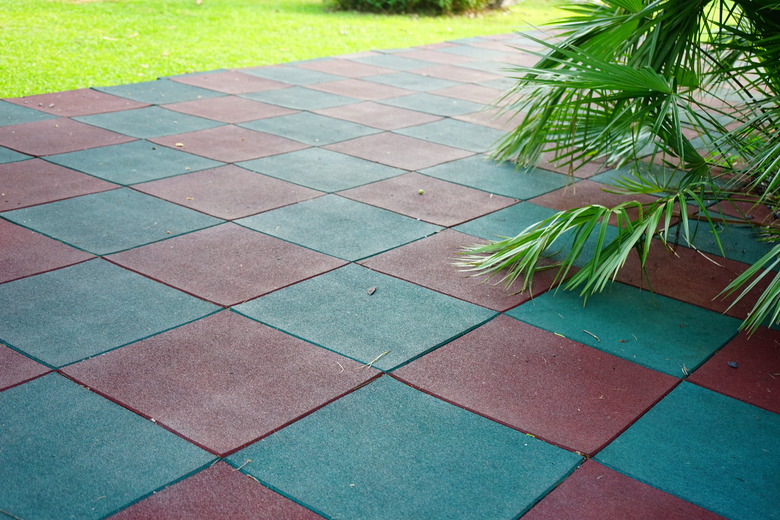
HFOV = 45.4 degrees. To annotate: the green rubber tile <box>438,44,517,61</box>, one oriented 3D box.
[{"bbox_3d":[0.647,-1.584,7.194,0.500,0.030,0.500,18,24,33],"label":"green rubber tile"}]

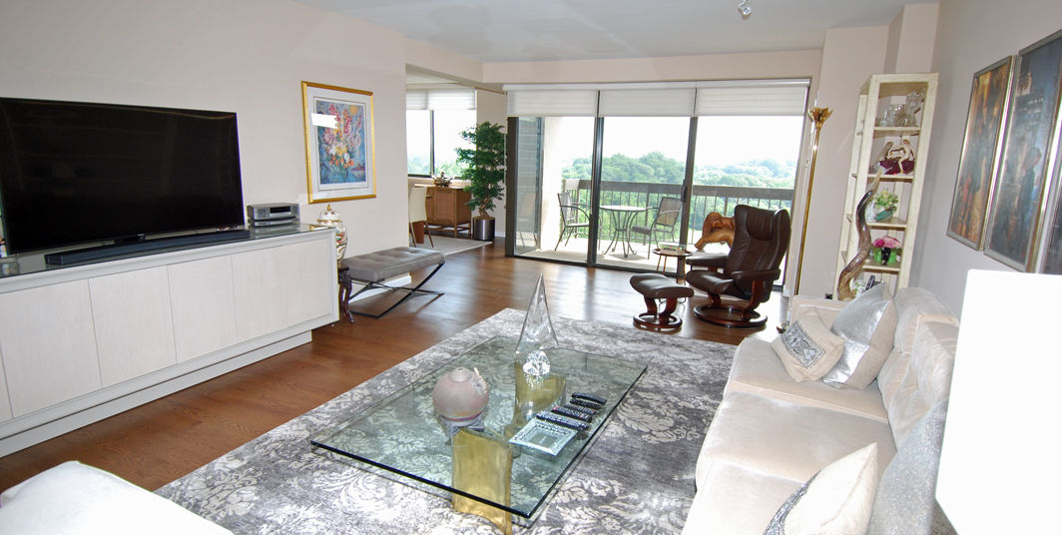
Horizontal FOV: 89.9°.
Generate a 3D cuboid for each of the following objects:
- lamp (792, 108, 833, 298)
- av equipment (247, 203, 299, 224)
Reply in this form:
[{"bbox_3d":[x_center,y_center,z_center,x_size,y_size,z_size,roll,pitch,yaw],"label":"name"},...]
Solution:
[{"bbox_3d":[2.252,-0.361,4.367,0.250,1.830,0.250,7,13,25],"label":"lamp"},{"bbox_3d":[-1.951,-0.391,3.983,0.210,0.145,0.360,7,13,25],"label":"av equipment"}]

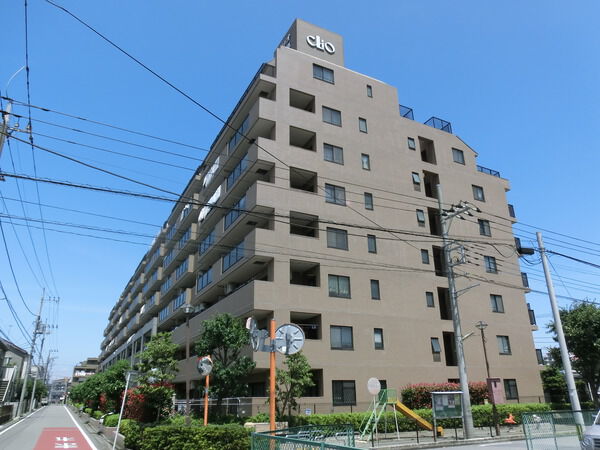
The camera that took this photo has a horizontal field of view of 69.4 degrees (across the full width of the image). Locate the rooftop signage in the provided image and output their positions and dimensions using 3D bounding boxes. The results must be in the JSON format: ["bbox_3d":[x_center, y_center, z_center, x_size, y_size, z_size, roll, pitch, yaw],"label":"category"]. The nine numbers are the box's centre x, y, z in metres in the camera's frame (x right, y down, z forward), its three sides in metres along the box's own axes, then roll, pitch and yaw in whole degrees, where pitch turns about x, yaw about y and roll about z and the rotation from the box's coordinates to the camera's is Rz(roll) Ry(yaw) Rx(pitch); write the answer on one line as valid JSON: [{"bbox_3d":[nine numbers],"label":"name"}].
[{"bbox_3d":[1.494,-12.840,30.897,2.250,1.250,0.200,10,-24,-25],"label":"rooftop signage"}]

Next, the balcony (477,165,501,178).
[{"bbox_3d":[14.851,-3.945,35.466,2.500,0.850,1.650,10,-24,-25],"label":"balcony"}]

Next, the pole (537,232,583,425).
[{"bbox_3d":[8.791,3.553,14.678,0.280,7.051,0.280,10,-24,-25],"label":"pole"}]

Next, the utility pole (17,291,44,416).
[{"bbox_3d":[-27.797,12.957,44.948,0.400,12.737,0.400,10,-24,-25],"label":"utility pole"}]

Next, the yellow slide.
[{"bbox_3d":[4.704,7.605,17.009,2.153,1.320,0.600,10,-24,-25],"label":"yellow slide"}]

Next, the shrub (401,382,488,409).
[{"bbox_3d":[8.029,9.790,23.691,5.385,2.111,1.300,10,-24,-25],"label":"shrub"}]

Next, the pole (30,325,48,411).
[{"bbox_3d":[-37.761,20.154,62.700,0.400,12.690,0.400,10,-24,-25],"label":"pole"}]

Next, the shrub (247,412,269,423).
[{"bbox_3d":[-1.838,8.445,18.714,1.000,0.660,0.850,10,-24,-25],"label":"shrub"}]

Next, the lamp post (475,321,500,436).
[{"bbox_3d":[7.910,6.294,18.115,0.500,4.600,0.500,10,-24,-25],"label":"lamp post"}]

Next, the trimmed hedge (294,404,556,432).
[{"bbox_3d":[6.991,9.670,21.715,16.103,0.900,1.000,10,-24,-25],"label":"trimmed hedge"}]

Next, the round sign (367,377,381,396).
[{"bbox_3d":[2.671,5.819,15.640,0.600,0.600,0.050,9,-23,-23],"label":"round sign"}]

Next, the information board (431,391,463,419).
[{"bbox_3d":[5.671,6.912,16.626,1.650,0.950,0.200,10,-24,-25],"label":"information board"}]

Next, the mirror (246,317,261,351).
[{"bbox_3d":[-0.945,2.216,8.810,0.210,0.660,0.620,-10,-23,5],"label":"mirror"}]

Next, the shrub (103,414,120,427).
[{"bbox_3d":[-10.355,10.773,23.872,0.950,0.620,1.000,10,-24,-25],"label":"shrub"}]

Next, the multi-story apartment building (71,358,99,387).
[{"bbox_3d":[-68.764,51.417,143.606,12.350,13.800,14.000,10,-24,-25],"label":"multi-story apartment building"}]

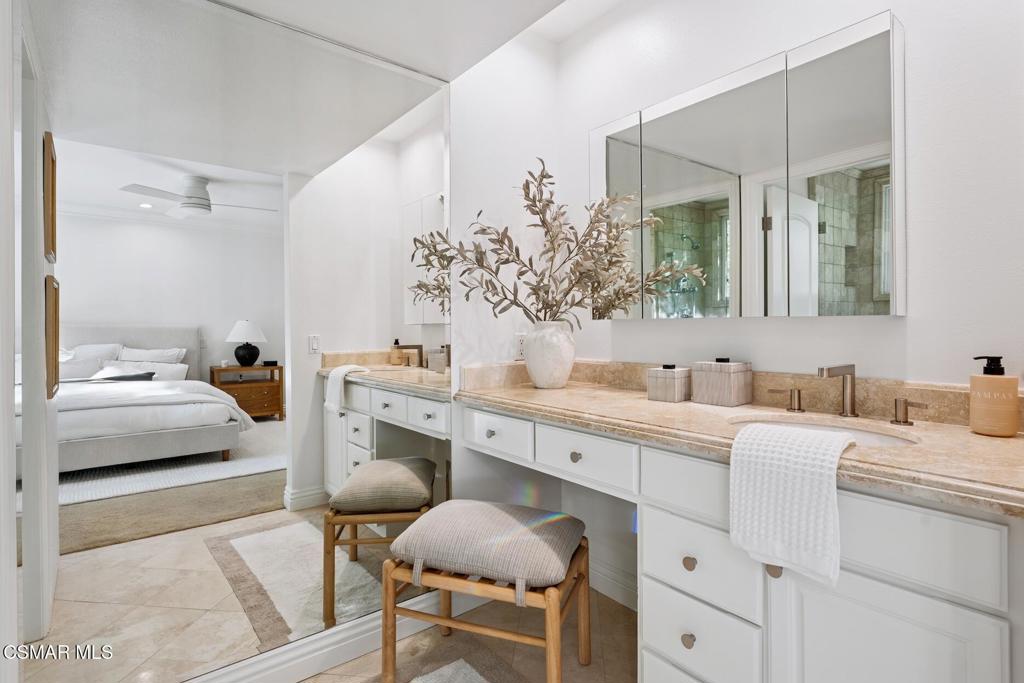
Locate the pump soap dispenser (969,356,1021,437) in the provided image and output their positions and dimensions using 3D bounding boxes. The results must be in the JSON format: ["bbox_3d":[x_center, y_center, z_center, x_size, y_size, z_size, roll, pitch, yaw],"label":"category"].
[{"bbox_3d":[1.091,0.121,1.092,0.080,0.170,0.078,1,2,35],"label":"pump soap dispenser"}]

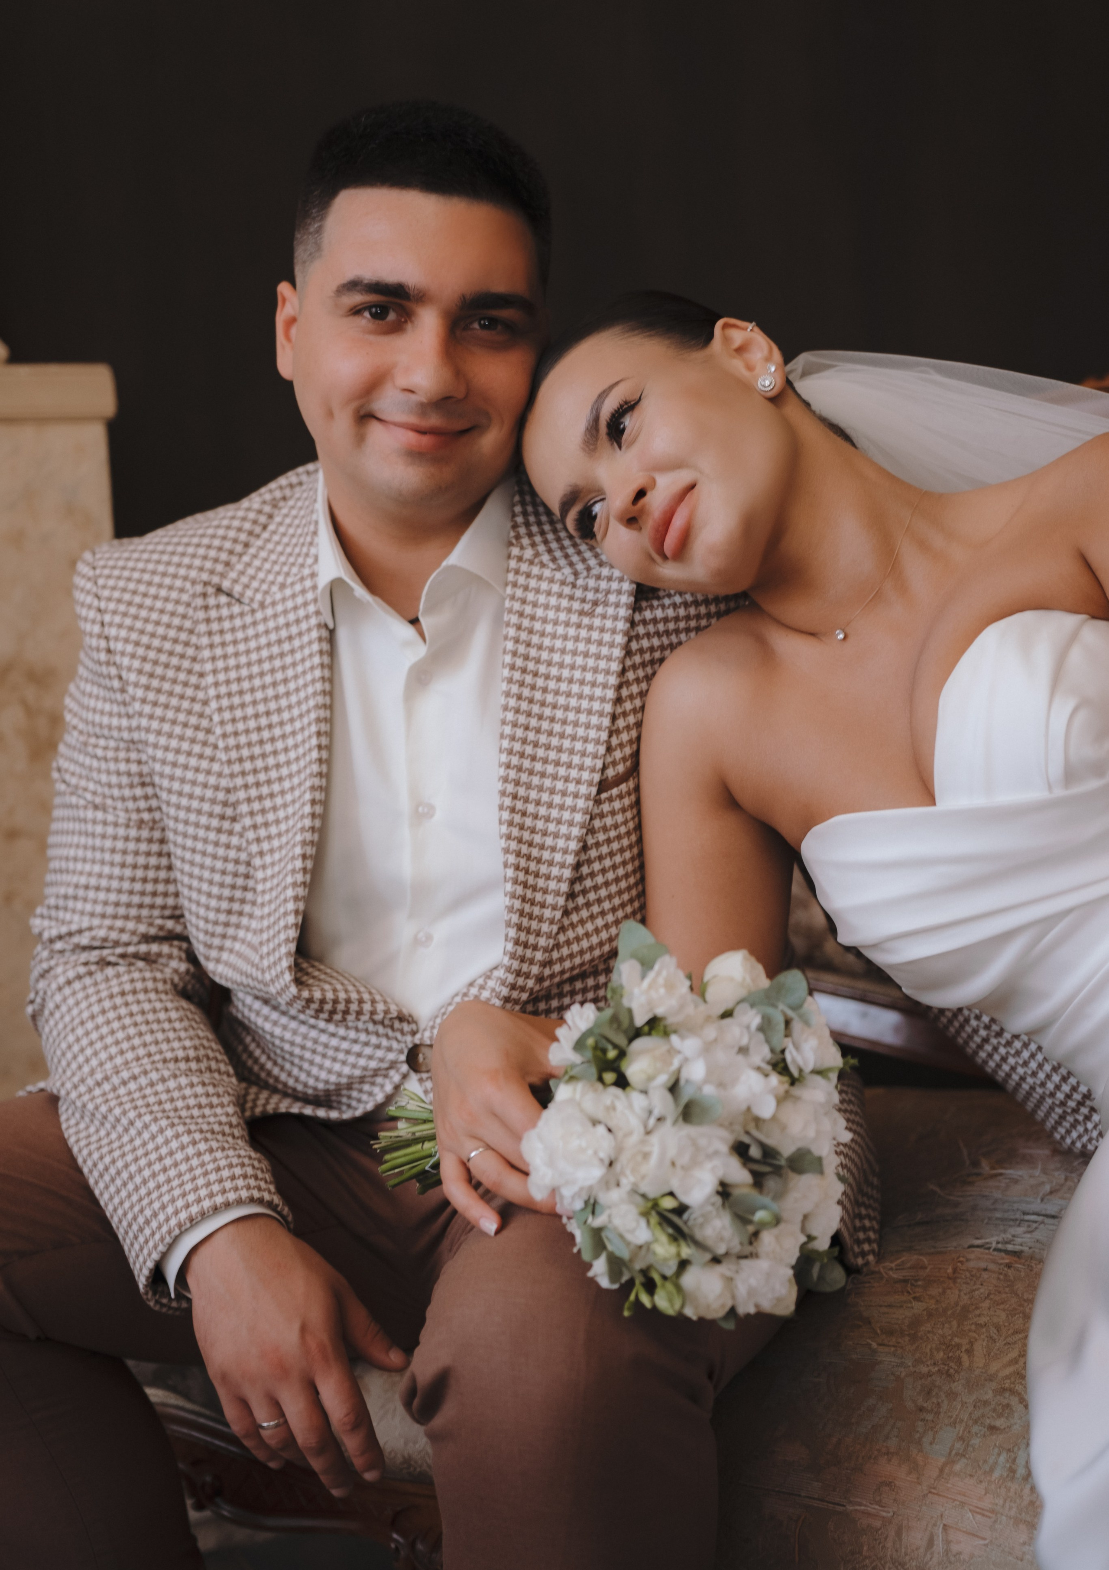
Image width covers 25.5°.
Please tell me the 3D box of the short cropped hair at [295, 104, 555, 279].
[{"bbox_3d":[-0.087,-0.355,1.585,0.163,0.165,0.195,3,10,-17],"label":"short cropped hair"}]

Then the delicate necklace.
[{"bbox_3d":[0.187,-0.146,1.560,0.135,0.110,0.110,-21,10,27],"label":"delicate necklace"}]

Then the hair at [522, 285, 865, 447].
[{"bbox_3d":[0.090,-0.243,1.585,0.190,0.158,0.205,43,46,21],"label":"hair"}]

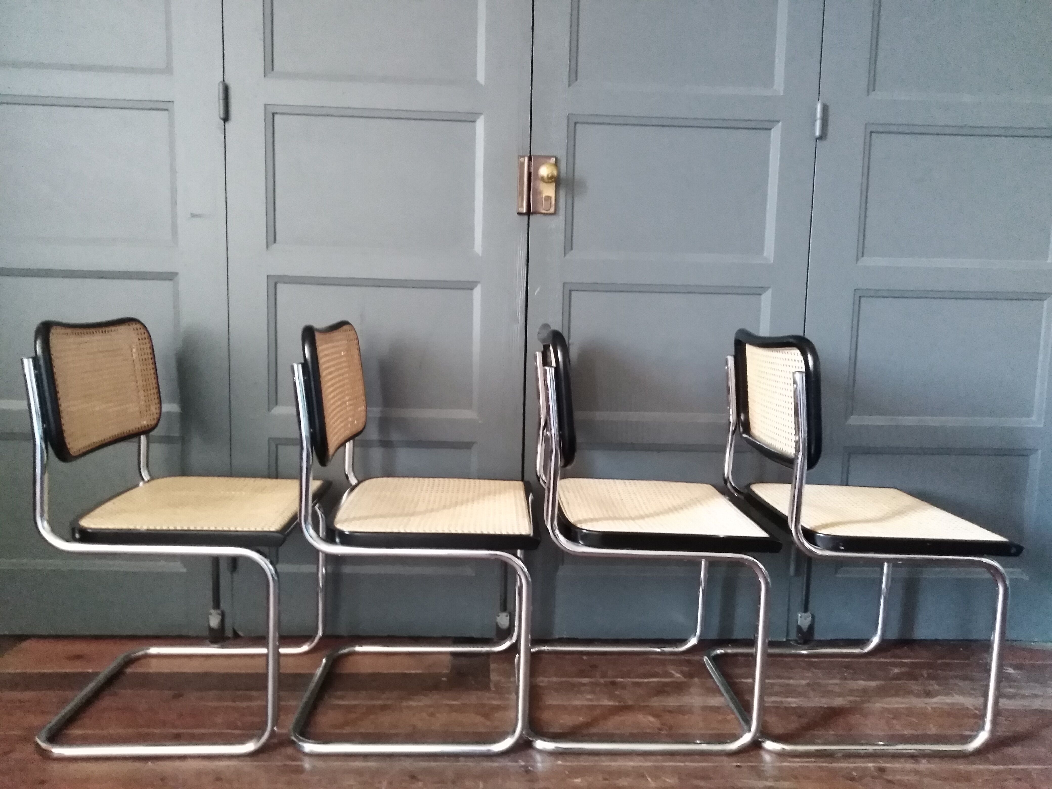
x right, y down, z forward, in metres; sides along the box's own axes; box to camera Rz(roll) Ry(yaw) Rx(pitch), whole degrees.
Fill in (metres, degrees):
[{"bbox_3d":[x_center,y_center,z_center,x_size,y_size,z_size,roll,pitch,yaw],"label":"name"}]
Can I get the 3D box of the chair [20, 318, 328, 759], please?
[{"bbox_3d":[-0.713,0.259,1.639,0.506,0.836,0.475,1,6,-3],"label":"chair"}]

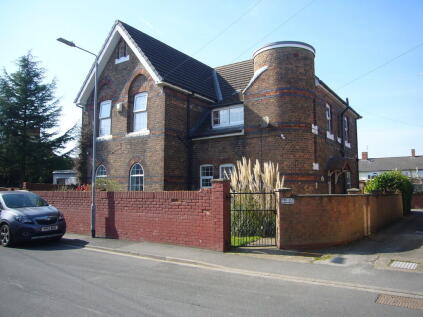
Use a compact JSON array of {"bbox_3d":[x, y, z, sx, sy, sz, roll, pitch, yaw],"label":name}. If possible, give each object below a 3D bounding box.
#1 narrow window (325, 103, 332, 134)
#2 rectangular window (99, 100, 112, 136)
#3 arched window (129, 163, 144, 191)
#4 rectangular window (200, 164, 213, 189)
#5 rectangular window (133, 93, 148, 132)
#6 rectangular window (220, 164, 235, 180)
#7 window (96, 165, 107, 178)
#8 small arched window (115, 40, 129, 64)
[{"bbox_3d":[5.327,-1.811,15.469,0.150,1.260,0.950,-4,-6,34],"label":"narrow window"},{"bbox_3d":[-5.046,-1.900,16.322,0.953,1.723,0.150,-4,-6,34],"label":"rectangular window"},{"bbox_3d":[-3.157,0.890,14.614,0.810,1.373,0.140,-4,-6,34],"label":"arched window"},{"bbox_3d":[-0.183,0.764,14.624,0.706,0.991,0.120,-4,-6,34],"label":"rectangular window"},{"bbox_3d":[-3.108,-2.033,15.087,0.907,1.750,0.150,-4,-6,34],"label":"rectangular window"},{"bbox_3d":[0.661,0.734,14.057,0.729,0.993,0.120,-4,-6,34],"label":"rectangular window"},{"bbox_3d":[-5.096,1.027,15.909,0.800,1.370,0.140,-4,-6,34],"label":"window"},{"bbox_3d":[-4.104,-4.909,15.694,0.850,1.100,0.200,-4,-6,34],"label":"small arched window"}]

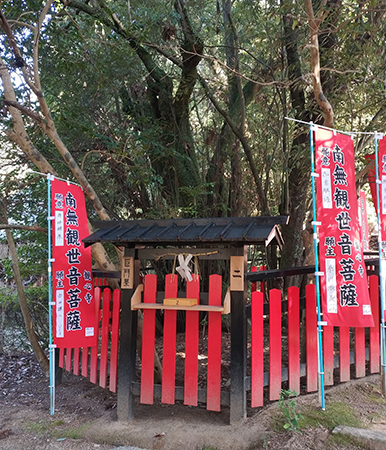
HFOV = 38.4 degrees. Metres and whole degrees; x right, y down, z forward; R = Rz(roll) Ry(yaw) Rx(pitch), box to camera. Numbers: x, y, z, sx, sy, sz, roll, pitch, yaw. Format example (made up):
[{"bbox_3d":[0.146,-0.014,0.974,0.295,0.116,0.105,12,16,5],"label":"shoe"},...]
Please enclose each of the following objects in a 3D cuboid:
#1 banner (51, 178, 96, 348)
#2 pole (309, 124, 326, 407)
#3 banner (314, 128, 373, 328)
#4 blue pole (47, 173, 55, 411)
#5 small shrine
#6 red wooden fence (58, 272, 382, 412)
[{"bbox_3d":[-1.289,0.414,6.061,0.520,1.783,0.070,3,-7,-44],"label":"banner"},{"bbox_3d":[1.118,0.342,4.970,0.030,2.568,0.030,-1,-5,0],"label":"pole"},{"bbox_3d":[1.384,0.013,5.119,0.520,1.789,0.070,1,-6,-20],"label":"banner"},{"bbox_3d":[-1.493,0.711,5.830,0.030,2.506,0.030,-2,-5,0],"label":"blue pole"},{"bbox_3d":[-0.094,0.926,5.437,2.100,1.990,0.830,-1,-6,20],"label":"small shrine"},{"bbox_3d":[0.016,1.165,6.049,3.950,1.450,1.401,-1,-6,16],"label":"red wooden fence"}]

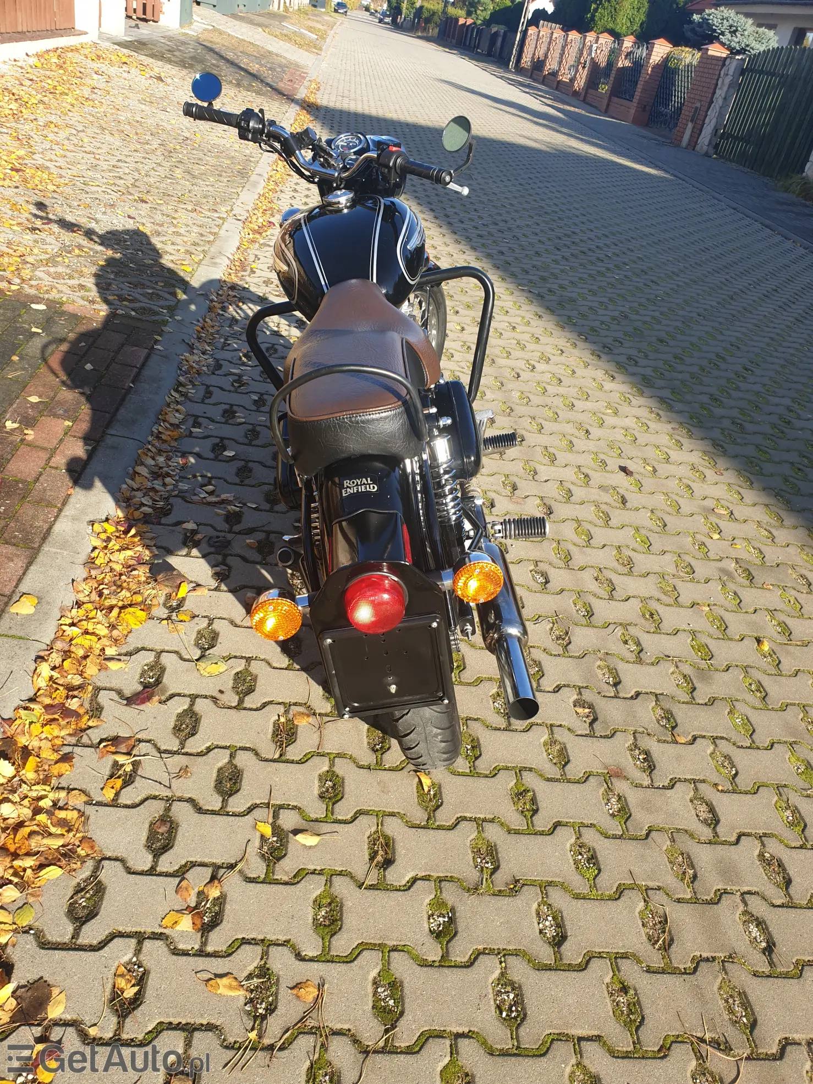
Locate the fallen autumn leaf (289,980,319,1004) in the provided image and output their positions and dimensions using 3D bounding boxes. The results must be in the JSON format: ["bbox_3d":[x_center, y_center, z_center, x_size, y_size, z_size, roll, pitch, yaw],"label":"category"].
[{"bbox_3d":[-0.163,0.715,1.299,0.045,0.012,0.037,7,33,-6],"label":"fallen autumn leaf"}]

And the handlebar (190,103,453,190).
[{"bbox_3d":[-0.213,-0.948,1.995,0.770,0.125,0.200,23,35,20],"label":"handlebar"}]

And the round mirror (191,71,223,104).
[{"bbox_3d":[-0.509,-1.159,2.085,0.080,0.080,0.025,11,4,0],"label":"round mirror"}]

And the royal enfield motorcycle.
[{"bbox_3d":[-0.111,-0.432,2.010,0.845,1.220,2.130,-2,34,-2],"label":"royal enfield motorcycle"}]

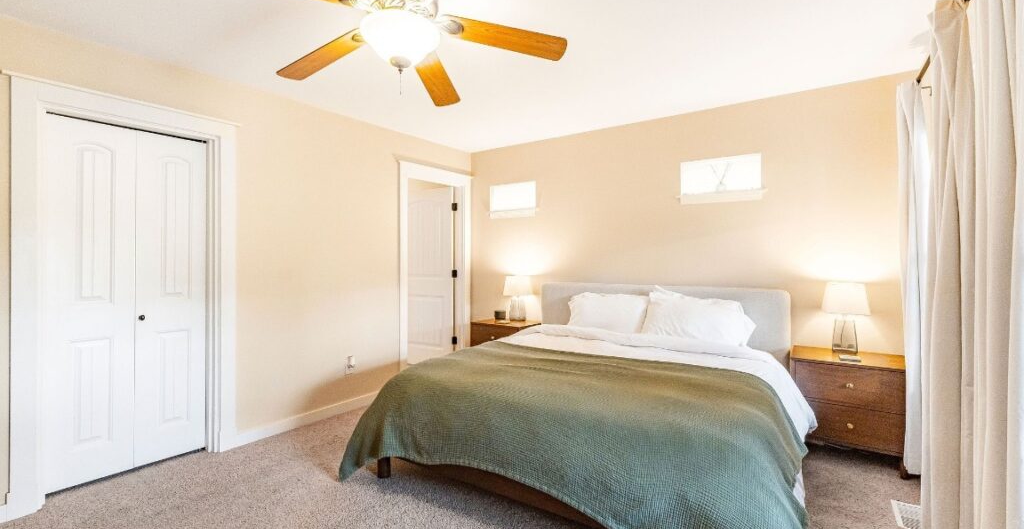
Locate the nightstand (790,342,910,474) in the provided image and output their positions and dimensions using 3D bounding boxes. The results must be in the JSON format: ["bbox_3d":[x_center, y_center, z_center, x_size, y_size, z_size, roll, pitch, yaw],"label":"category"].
[{"bbox_3d":[2.145,0.908,2.728,0.590,0.636,0.426,0,1,36],"label":"nightstand"}]

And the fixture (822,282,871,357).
[{"bbox_3d":[2.174,0.352,2.779,0.250,0.475,0.200,0,1,36],"label":"fixture"}]

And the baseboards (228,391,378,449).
[{"bbox_3d":[-1.464,1.186,3.417,0.020,0.100,1.340,0,1,36],"label":"baseboards"}]

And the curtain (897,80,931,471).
[{"bbox_3d":[2.169,0.080,2.287,0.150,2.150,0.320,0,1,36],"label":"curtain"}]

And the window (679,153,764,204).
[{"bbox_3d":[1.638,-0.663,3.366,0.610,0.350,0.090,0,1,36],"label":"window"}]

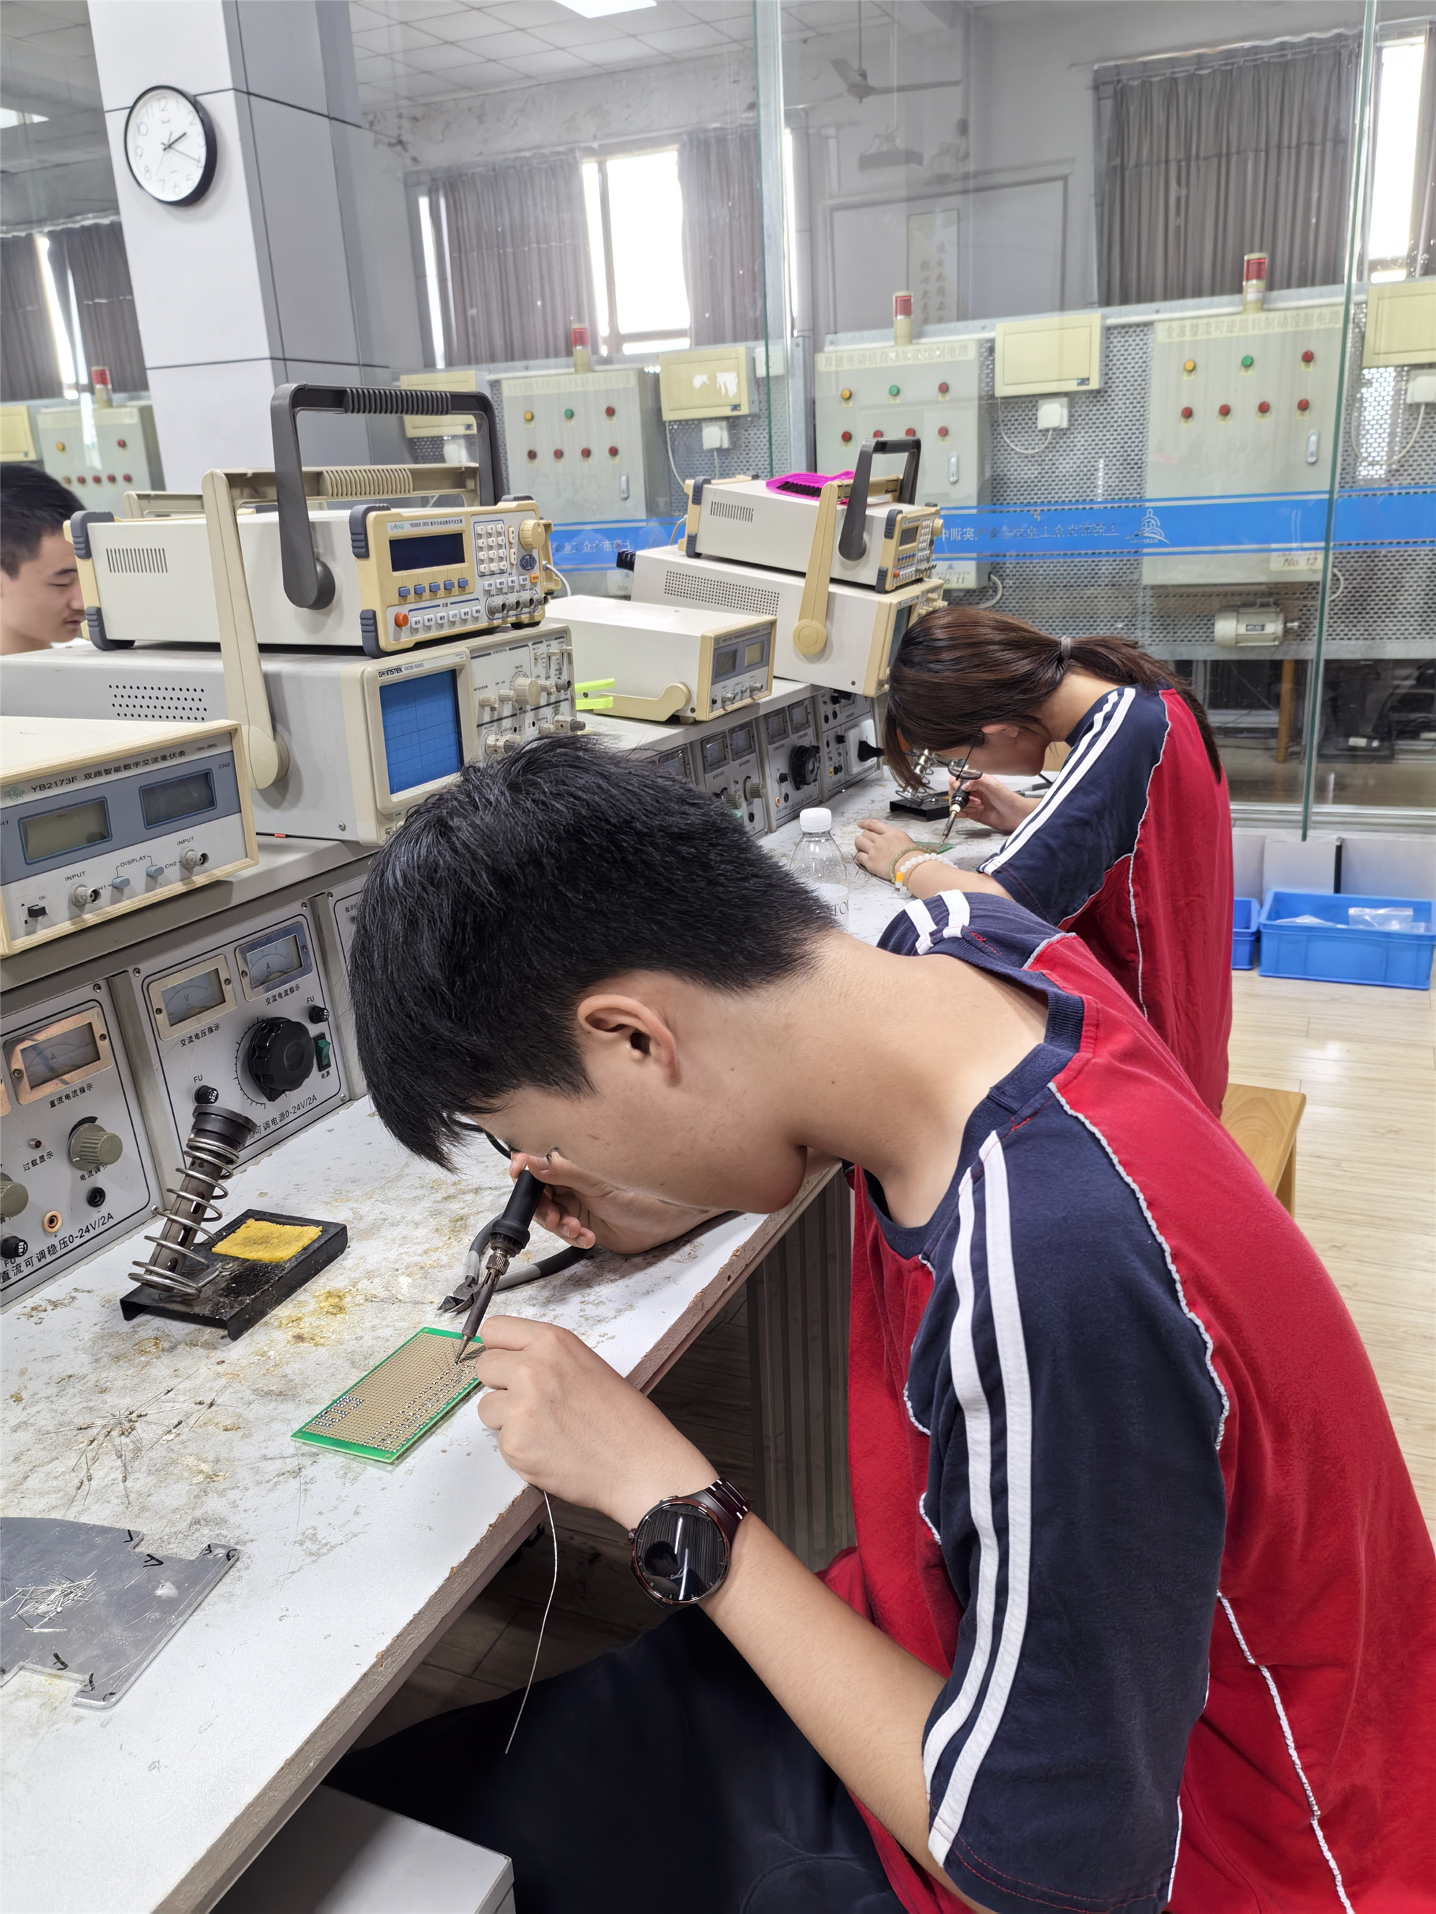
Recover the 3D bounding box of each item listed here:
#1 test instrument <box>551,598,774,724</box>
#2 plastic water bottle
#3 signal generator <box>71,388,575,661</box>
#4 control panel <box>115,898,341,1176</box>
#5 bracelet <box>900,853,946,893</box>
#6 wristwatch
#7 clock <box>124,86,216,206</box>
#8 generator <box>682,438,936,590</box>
[{"bbox_3d":[-0.102,-0.412,2.055,0.324,0.117,0.245,11,22,20],"label":"test instrument"},{"bbox_3d":[0.099,-0.036,1.453,0.062,0.218,0.062,6,20,25],"label":"plastic water bottle"},{"bbox_3d":[-0.367,-0.398,1.374,0.363,0.217,0.295,5,20,24],"label":"signal generator"},{"bbox_3d":[-0.379,0.070,1.246,0.043,0.193,0.216,0,17,26],"label":"control panel"},{"bbox_3d":[0.259,-0.098,1.840,0.070,0.062,0.014,-9,19,-18],"label":"bracelet"},{"bbox_3d":[-0.017,0.293,0.738,0.064,0.052,0.050,-37,73,-26],"label":"wristwatch"},{"bbox_3d":[-1.610,-2.383,4.391,0.305,0.305,0.042,5,19,23],"label":"clock"},{"bbox_3d":[0.171,-0.720,2.374,0.363,0.217,0.295,15,23,18],"label":"generator"}]

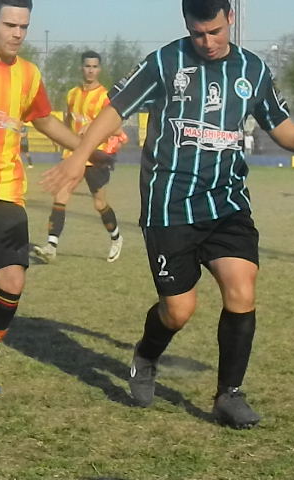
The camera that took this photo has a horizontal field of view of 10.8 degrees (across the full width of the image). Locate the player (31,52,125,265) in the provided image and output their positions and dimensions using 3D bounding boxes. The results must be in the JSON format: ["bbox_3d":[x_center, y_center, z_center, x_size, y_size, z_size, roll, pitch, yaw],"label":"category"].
[{"bbox_3d":[-0.540,-0.675,12.700,0.600,1.710,0.520,4,5,33],"label":"player"}]

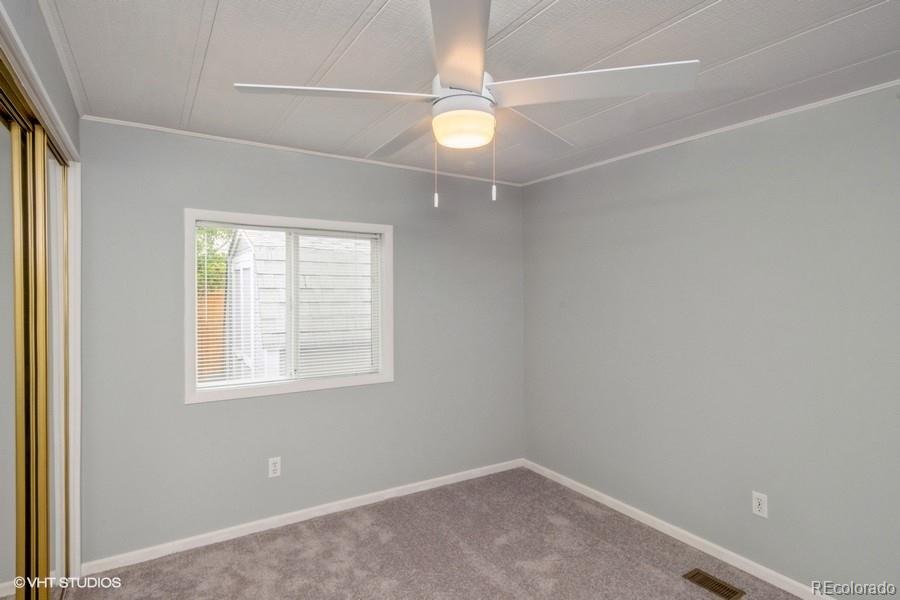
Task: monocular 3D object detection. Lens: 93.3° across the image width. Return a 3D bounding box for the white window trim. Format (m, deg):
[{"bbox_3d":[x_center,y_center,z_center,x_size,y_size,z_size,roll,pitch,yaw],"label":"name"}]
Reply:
[{"bbox_3d":[-0.941,0.030,2.667,1.228,1.083,0.080,0,0,-29],"label":"white window trim"}]

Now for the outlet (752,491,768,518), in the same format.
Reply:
[{"bbox_3d":[1.562,1.032,2.146,0.015,0.116,0.072,0,0,-35],"label":"outlet"}]

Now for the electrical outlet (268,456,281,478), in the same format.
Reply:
[{"bbox_3d":[-1.063,1.014,2.577,0.072,0.116,0.015,0,0,-29],"label":"electrical outlet"}]

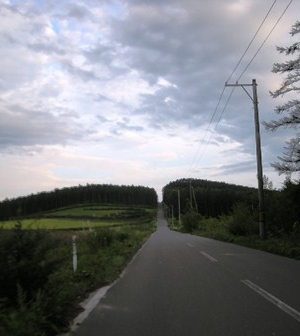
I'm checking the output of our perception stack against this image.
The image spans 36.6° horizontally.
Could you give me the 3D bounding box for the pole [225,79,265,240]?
[{"bbox_3d":[6.200,-0.611,29.668,2.150,10.750,0.340,-1,-7,1],"label":"pole"}]

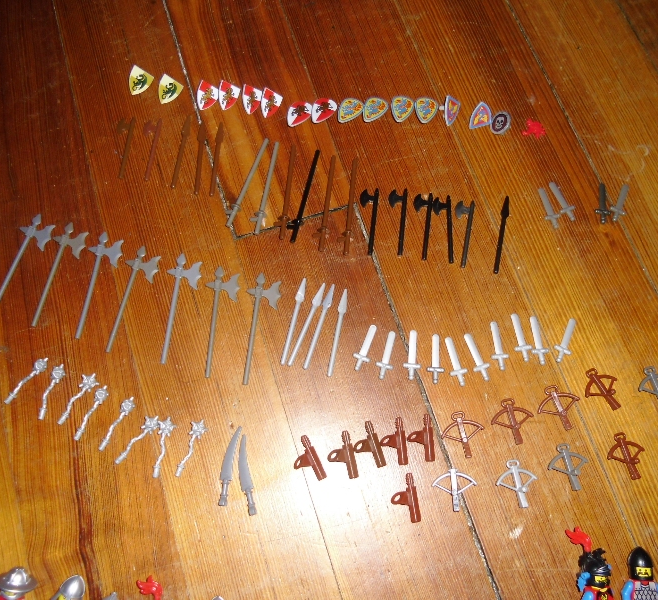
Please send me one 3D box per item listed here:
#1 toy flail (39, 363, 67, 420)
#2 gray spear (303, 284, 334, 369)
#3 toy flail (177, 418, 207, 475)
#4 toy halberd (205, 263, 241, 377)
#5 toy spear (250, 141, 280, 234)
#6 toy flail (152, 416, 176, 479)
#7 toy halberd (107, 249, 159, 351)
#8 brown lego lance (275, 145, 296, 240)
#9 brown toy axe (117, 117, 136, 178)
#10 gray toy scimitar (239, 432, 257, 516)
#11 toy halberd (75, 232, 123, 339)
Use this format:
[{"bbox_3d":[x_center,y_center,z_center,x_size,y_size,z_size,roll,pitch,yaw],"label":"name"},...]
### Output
[{"bbox_3d":[-0.165,0.055,0.372,0.008,0.007,0.034,12,71,4],"label":"toy flail"},{"bbox_3d":[-0.005,0.016,0.385,0.006,0.004,0.057,17,72,5],"label":"gray spear"},{"bbox_3d":[-0.079,0.086,0.361,0.011,0.007,0.034,13,71,4],"label":"toy flail"},{"bbox_3d":[-0.068,0.013,0.385,0.021,0.005,0.072,3,71,0],"label":"toy halberd"},{"bbox_3d":[-0.042,-0.075,0.413,0.010,0.008,0.070,9,71,2],"label":"toy spear"},{"bbox_3d":[-0.095,0.085,0.361,0.011,0.007,0.035,1,70,0],"label":"toy flail"},{"bbox_3d":[-0.125,-0.001,0.394,0.023,0.004,0.072,11,71,4],"label":"toy halberd"},{"bbox_3d":[-0.029,-0.073,0.417,0.011,0.008,0.072,5,70,1],"label":"brown lego lance"},{"bbox_3d":[-0.143,-0.105,0.430,0.012,0.004,0.050,4,70,1],"label":"brown toy axe"},{"bbox_3d":[-0.047,0.099,0.355,0.007,0.004,0.045,-10,70,-4],"label":"gray toy scimitar"},{"bbox_3d":[-0.147,-0.010,0.394,0.023,0.004,0.073,6,70,2],"label":"toy halberd"}]

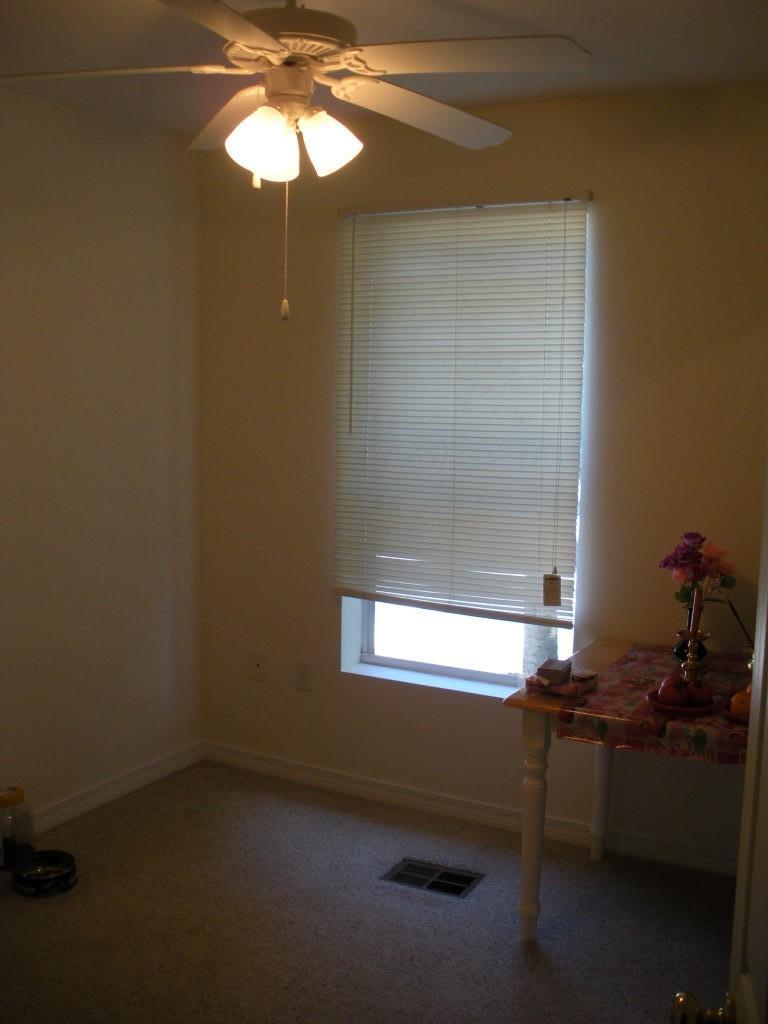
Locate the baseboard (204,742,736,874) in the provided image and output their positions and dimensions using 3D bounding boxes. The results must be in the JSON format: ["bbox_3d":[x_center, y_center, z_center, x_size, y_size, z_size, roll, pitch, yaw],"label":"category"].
[{"bbox_3d":[0.312,1.062,3.788,2.340,0.082,0.018,5,8,28],"label":"baseboard"}]

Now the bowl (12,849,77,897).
[{"bbox_3d":[-1.041,1.110,3.276,0.188,0.060,0.188,1,7,0],"label":"bowl"}]

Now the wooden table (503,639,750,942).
[{"bbox_3d":[0.950,0.852,2.956,1.020,0.725,0.807,5,8,28],"label":"wooden table"}]

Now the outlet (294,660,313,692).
[{"bbox_3d":[-0.311,0.630,4.075,0.074,0.116,0.010,5,8,28],"label":"outlet"}]

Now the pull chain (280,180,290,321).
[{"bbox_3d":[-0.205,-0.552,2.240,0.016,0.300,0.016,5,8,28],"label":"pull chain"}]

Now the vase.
[{"bbox_3d":[0.927,0.351,3.216,0.093,0.203,0.093,5,8,28],"label":"vase"}]

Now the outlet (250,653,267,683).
[{"bbox_3d":[-0.496,0.611,4.172,0.073,0.116,0.010,5,8,28],"label":"outlet"}]

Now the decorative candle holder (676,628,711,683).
[{"bbox_3d":[0.856,0.409,2.936,0.092,0.153,0.092,5,8,28],"label":"decorative candle holder"}]

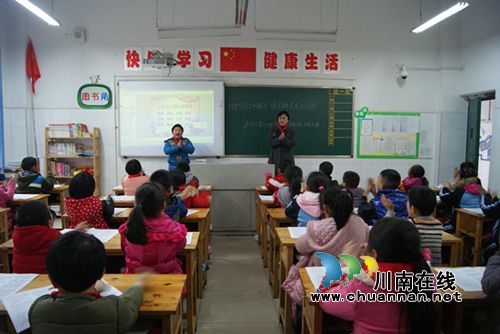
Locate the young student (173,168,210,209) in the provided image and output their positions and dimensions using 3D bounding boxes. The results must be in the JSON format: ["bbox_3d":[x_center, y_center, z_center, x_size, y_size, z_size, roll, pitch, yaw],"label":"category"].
[{"bbox_3d":[-0.633,0.515,3.872,0.420,1.016,0.550,1,5,7],"label":"young student"}]

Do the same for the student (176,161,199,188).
[{"bbox_3d":[-0.724,0.456,4.505,0.400,1.063,0.520,0,6,2],"label":"student"}]

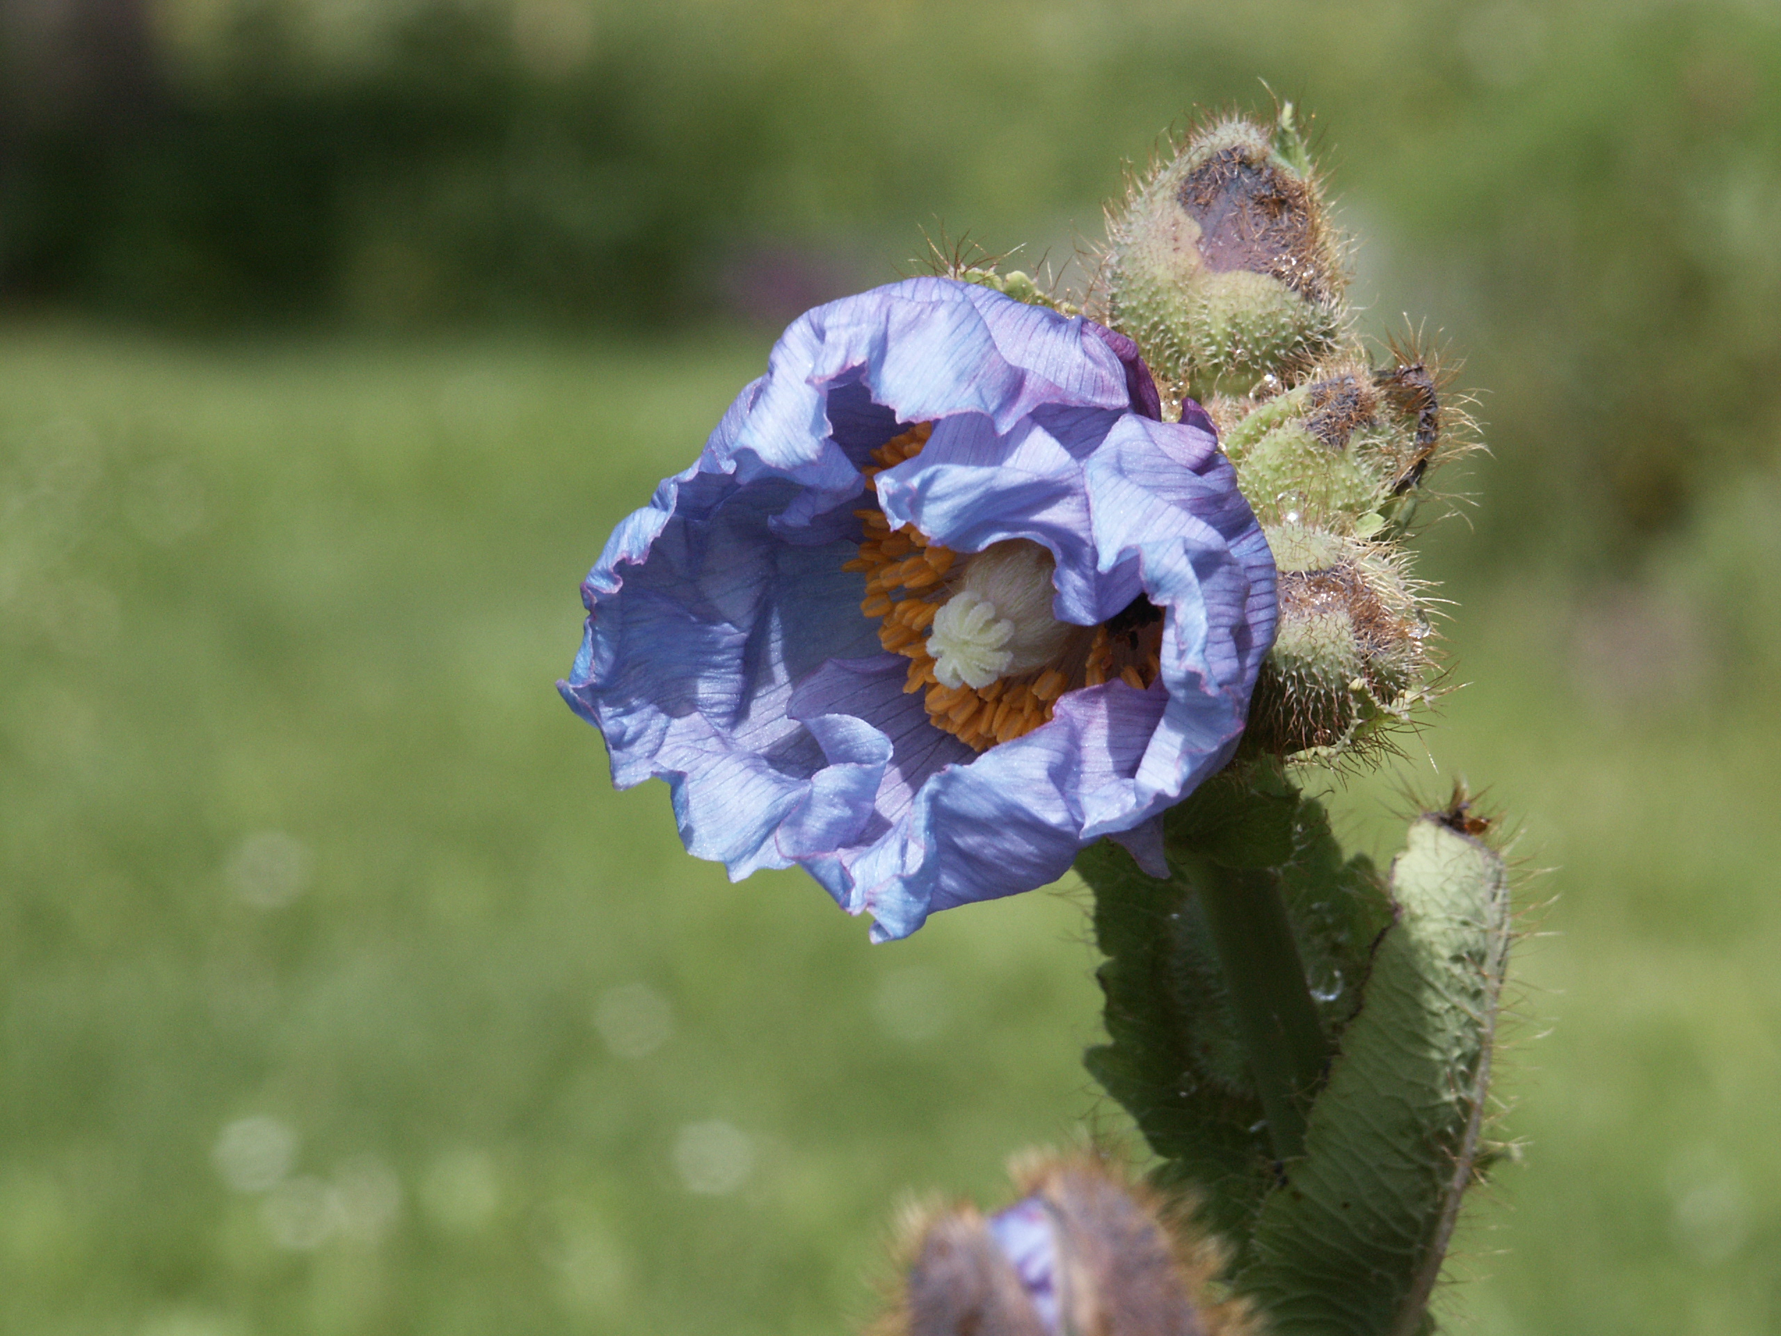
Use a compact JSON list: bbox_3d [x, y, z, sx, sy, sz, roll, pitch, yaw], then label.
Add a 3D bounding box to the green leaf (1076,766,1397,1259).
[{"bbox_3d":[0.038,0.038,1.100,0.034,0.053,0.020,-7,3,0],"label":"green leaf"}]

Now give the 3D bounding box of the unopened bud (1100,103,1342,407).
[{"bbox_3d":[0.036,-0.044,1.090,0.025,0.030,0.025,3,7,0],"label":"unopened bud"}]

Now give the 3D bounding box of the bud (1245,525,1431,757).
[{"bbox_3d":[0.048,-0.003,1.095,0.021,0.025,0.021,6,7,0],"label":"bud"}]

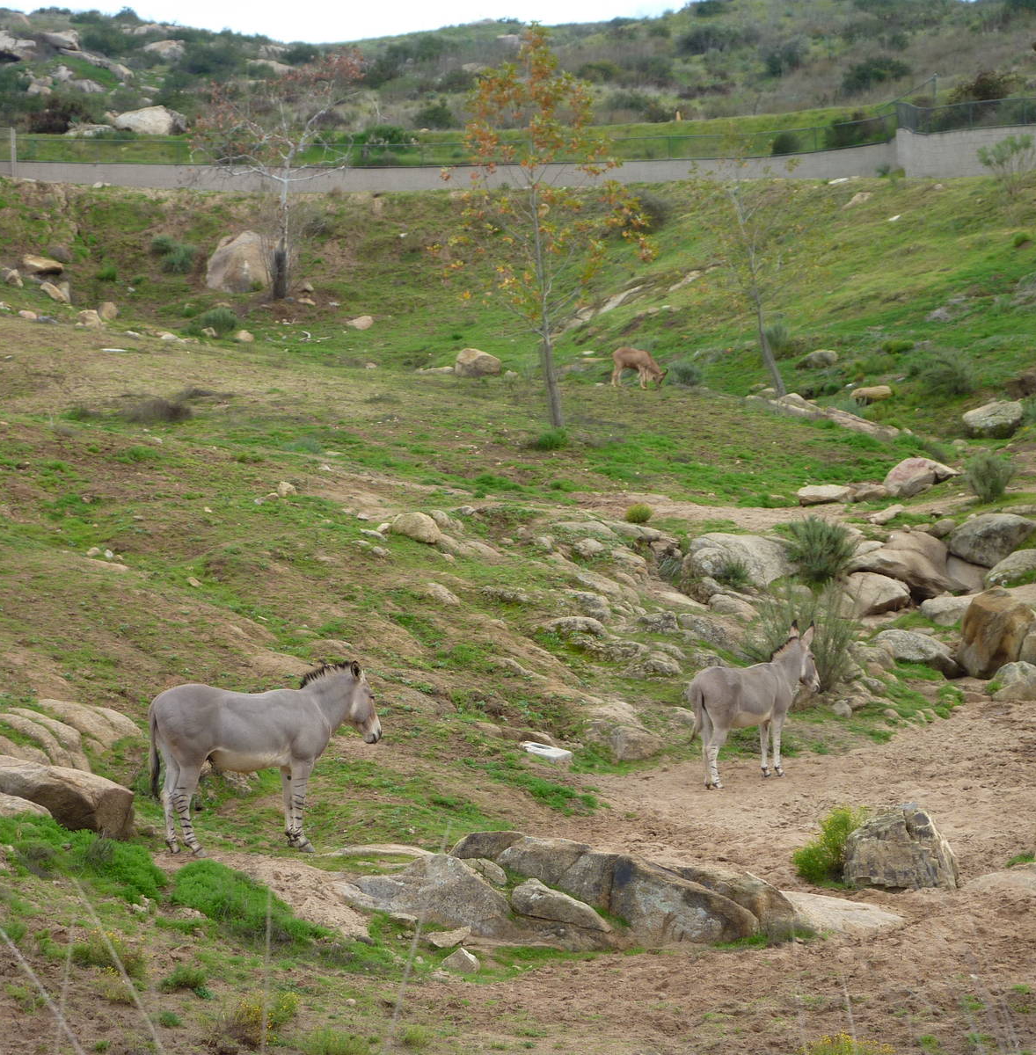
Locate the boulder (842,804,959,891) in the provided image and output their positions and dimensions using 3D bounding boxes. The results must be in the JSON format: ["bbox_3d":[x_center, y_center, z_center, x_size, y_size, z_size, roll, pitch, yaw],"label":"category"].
[{"bbox_3d":[2.676,2.238,23.600,0.799,0.571,0.650,-2,-4,6],"label":"boulder"}]

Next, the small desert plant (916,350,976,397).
[{"bbox_3d":[8.492,-3.045,67.000,1.170,0.920,1.050,0,-1,0],"label":"small desert plant"}]

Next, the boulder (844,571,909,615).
[{"bbox_3d":[5.053,0.939,47.500,0.938,0.578,0.800,-2,-4,6],"label":"boulder"}]

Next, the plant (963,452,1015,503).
[{"bbox_3d":[7.959,-0.842,57.000,0.863,0.795,0.850,-3,-4,8],"label":"plant"}]

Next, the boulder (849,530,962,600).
[{"bbox_3d":[5.456,0.526,47.500,1.600,0.920,1.200,-1,0,0],"label":"boulder"}]

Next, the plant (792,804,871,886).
[{"bbox_3d":[2.294,2.330,24.700,0.570,0.570,0.500,0,-1,0],"label":"plant"}]

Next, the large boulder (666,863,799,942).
[{"bbox_3d":[1.334,2.333,21.000,0.830,0.440,0.650,-2,-1,3],"label":"large boulder"}]

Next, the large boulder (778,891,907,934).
[{"bbox_3d":[2.067,2.447,21.400,0.800,0.220,0.600,-3,-1,5],"label":"large boulder"}]

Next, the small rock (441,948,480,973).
[{"bbox_3d":[-0.399,2.991,23.300,0.273,0.149,0.220,0,2,0],"label":"small rock"}]

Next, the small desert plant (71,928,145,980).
[{"bbox_3d":[-2.710,2.823,22.300,0.487,0.298,0.450,0,2,0],"label":"small desert plant"}]

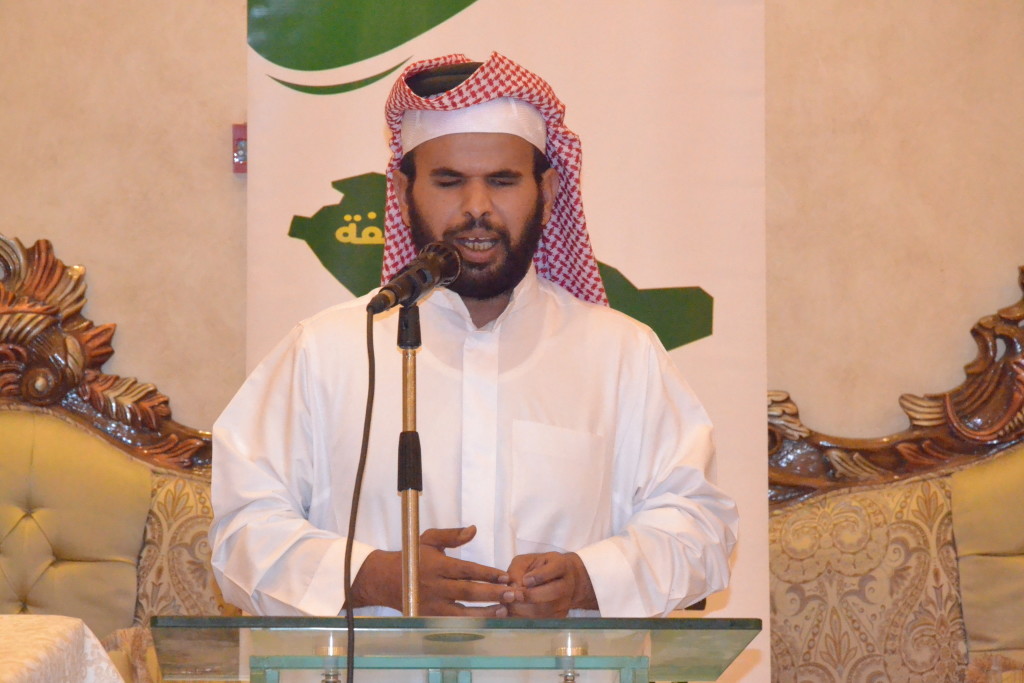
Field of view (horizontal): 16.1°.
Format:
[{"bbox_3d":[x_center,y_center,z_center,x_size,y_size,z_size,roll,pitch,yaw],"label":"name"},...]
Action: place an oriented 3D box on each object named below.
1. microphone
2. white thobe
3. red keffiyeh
[{"bbox_3d":[-0.110,-0.066,3.940,0.054,0.056,0.200,0,16,27],"label":"microphone"},{"bbox_3d":[-0.043,0.605,4.170,0.610,1.380,0.400,0,0,0],"label":"white thobe"},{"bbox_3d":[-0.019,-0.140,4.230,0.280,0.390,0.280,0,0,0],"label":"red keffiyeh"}]

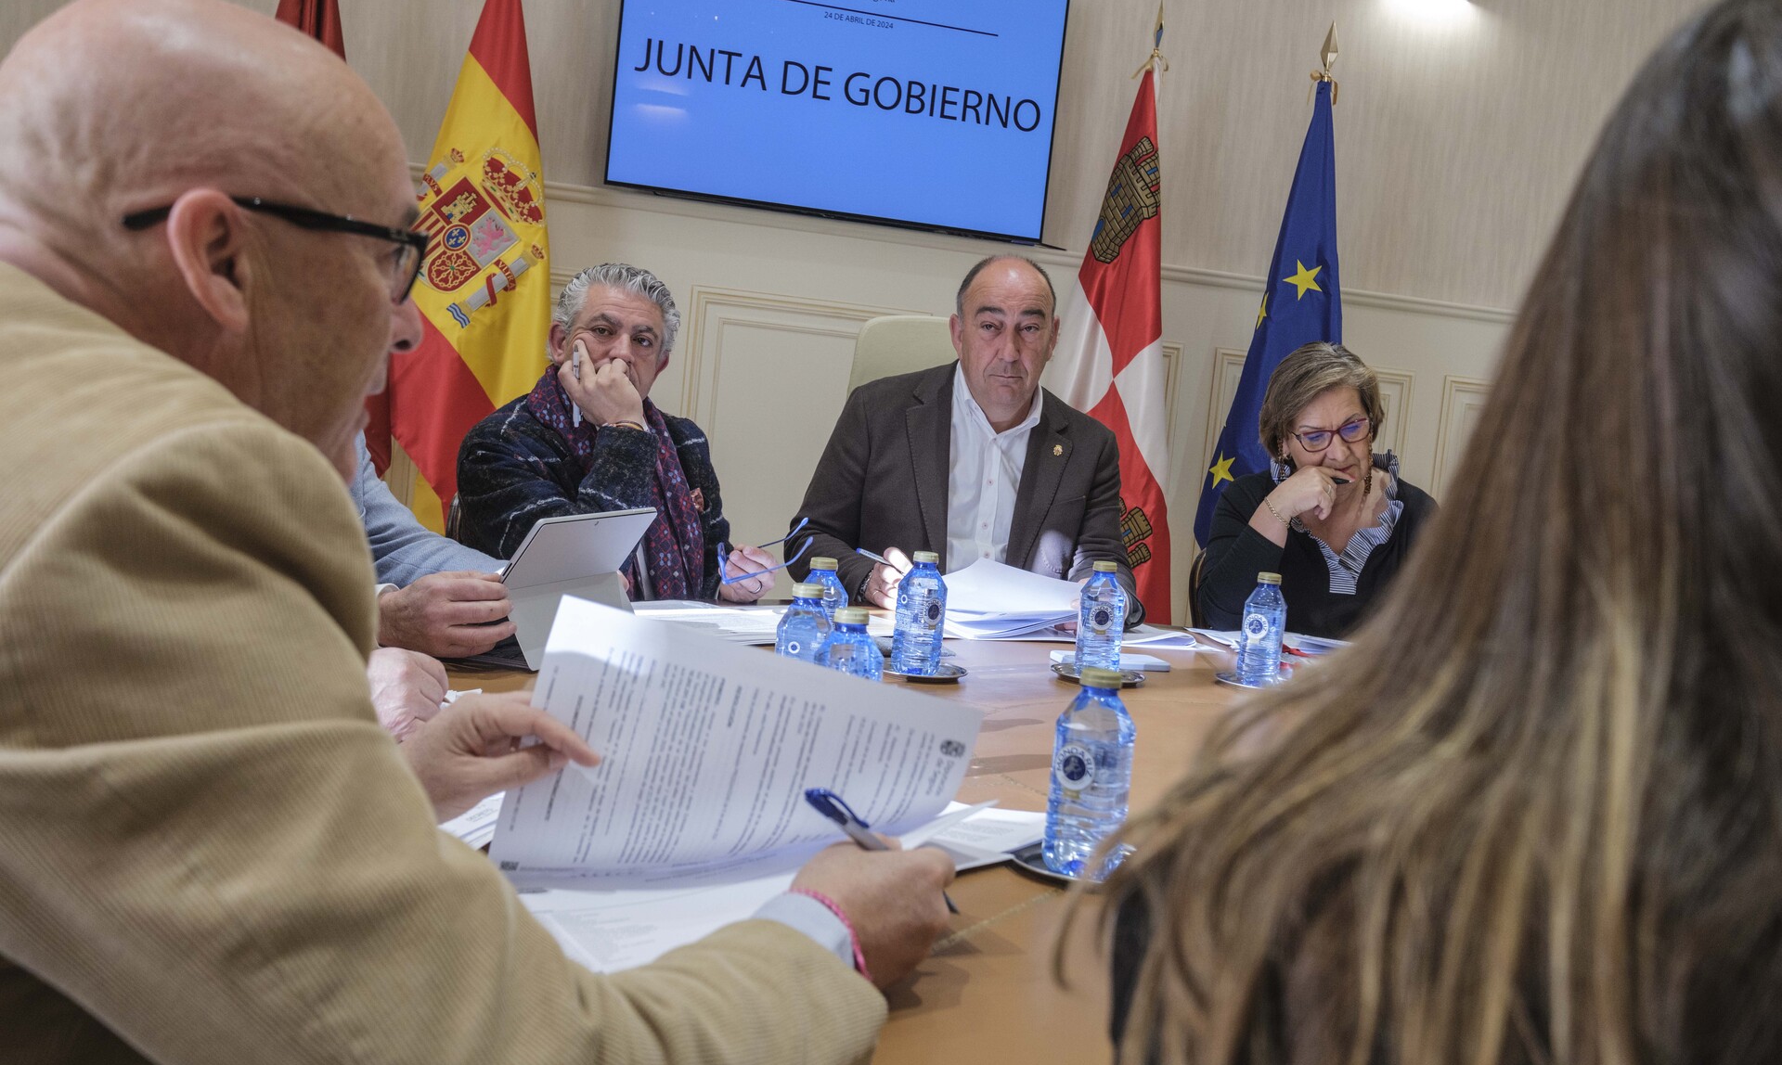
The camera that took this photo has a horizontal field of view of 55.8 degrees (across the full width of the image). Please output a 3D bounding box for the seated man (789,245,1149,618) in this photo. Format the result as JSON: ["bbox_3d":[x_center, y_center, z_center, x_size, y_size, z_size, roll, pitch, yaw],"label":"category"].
[{"bbox_3d":[0.112,0.203,2.941,0.620,1.350,0.750,5,4,-12],"label":"seated man"}]

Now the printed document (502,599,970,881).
[{"bbox_3d":[-0.103,0.145,1.140,0.297,0.200,0.065,16,-19,0],"label":"printed document"}]

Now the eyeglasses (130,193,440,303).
[{"bbox_3d":[-0.320,-0.150,0.873,0.145,0.046,0.142,8,3,-28],"label":"eyeglasses"}]

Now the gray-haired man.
[{"bbox_3d":[-0.478,0.221,2.622,0.600,1.250,0.780,3,5,-24],"label":"gray-haired man"}]

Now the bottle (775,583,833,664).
[{"bbox_3d":[-0.091,0.131,1.711,0.062,0.157,0.062,6,4,0],"label":"bottle"}]

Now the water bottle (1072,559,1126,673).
[{"bbox_3d":[0.295,0.119,2.365,0.062,0.157,0.062,6,4,8],"label":"water bottle"}]

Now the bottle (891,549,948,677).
[{"bbox_3d":[0.039,0.106,2.210,0.062,0.157,0.062,6,4,0],"label":"bottle"}]

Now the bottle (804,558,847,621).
[{"bbox_3d":[-0.085,0.107,1.997,0.062,0.152,0.062,6,5,0],"label":"bottle"}]

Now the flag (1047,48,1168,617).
[{"bbox_3d":[0.618,-0.419,4.516,0.420,1.650,0.300,4,5,-19],"label":"flag"}]

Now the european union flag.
[{"bbox_3d":[1.095,-0.422,4.584,0.430,1.600,0.300,4,5,-19],"label":"european union flag"}]

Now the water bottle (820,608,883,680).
[{"bbox_3d":[-0.043,0.149,1.539,0.062,0.157,0.062,6,4,0],"label":"water bottle"}]

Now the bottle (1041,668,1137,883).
[{"bbox_3d":[0.158,0.186,1.316,0.062,0.152,0.062,6,5,0],"label":"bottle"}]

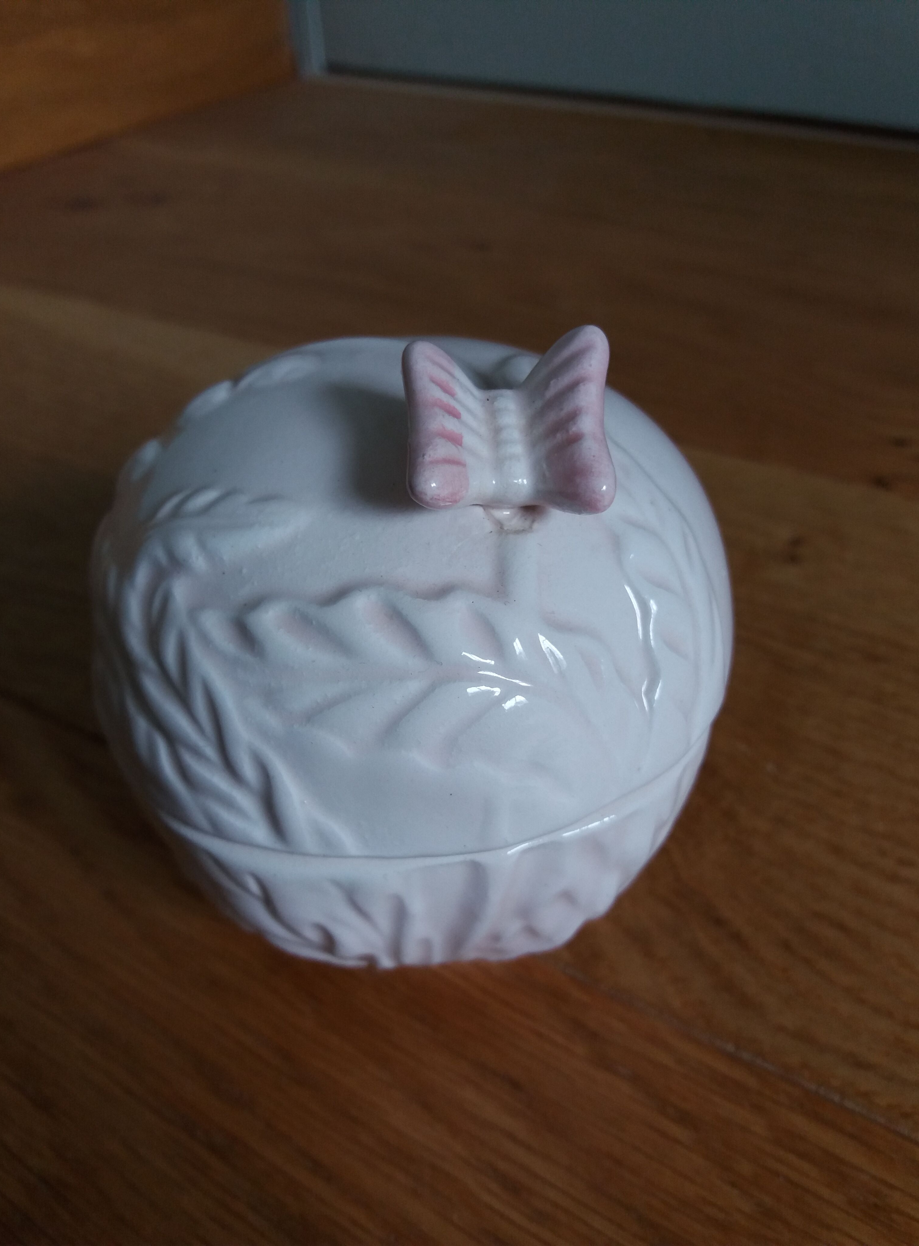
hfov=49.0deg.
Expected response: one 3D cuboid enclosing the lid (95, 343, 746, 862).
[{"bbox_3d":[-0.009,-0.023,0.169,0.115,0.064,0.108,-1,39,1],"label":"lid"}]

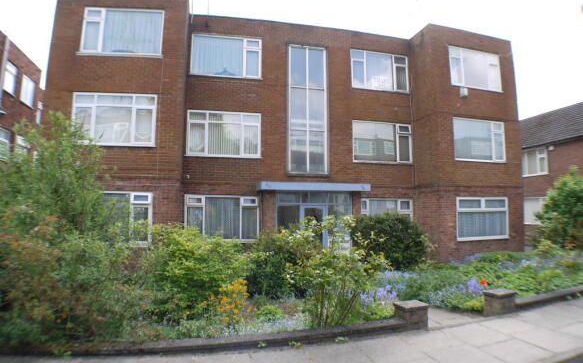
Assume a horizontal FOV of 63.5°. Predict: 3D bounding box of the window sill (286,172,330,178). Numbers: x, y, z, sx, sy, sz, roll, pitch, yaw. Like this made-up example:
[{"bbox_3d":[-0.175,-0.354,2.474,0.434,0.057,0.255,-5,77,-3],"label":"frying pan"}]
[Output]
[{"bbox_3d":[0.571,-0.231,15.550,1.420,0.120,0.160,1,-5,-16],"label":"window sill"}]

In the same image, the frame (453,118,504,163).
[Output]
[{"bbox_3d":[6.137,-1.335,15.350,1.870,1.370,0.140,1,-7,-14],"label":"frame"}]

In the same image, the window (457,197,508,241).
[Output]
[{"bbox_3d":[6.133,1.201,15.100,1.850,1.370,0.140,1,-7,-14],"label":"window"}]

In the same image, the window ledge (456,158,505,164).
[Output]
[{"bbox_3d":[6.413,-0.719,15.998,2.100,0.080,0.150,2,-6,-15],"label":"window ledge"}]

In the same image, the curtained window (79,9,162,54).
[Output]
[{"bbox_3d":[-4.673,-4.122,13.000,2.080,1.280,0.140,1,-7,-14],"label":"curtained window"}]

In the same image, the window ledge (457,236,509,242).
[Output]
[{"bbox_3d":[6.097,1.835,15.050,1.900,0.100,0.170,1,-7,-14],"label":"window ledge"}]

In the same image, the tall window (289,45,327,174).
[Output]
[{"bbox_3d":[0.562,-2.386,15.491,1.300,4.200,0.140,1,-5,-16],"label":"tall window"}]

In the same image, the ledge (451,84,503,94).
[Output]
[{"bbox_3d":[6.392,-3.198,16.247,2.100,0.080,0.150,2,-6,-15],"label":"ledge"}]

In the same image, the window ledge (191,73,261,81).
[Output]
[{"bbox_3d":[-2.110,-3.340,15.143,2.380,0.080,0.150,2,-6,-15],"label":"window ledge"}]

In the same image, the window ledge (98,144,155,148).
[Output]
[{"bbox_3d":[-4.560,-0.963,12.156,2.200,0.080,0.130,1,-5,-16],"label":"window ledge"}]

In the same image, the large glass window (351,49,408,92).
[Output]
[{"bbox_3d":[3.165,-3.939,16.807,2.200,1.390,0.120,2,-6,-15],"label":"large glass window"}]

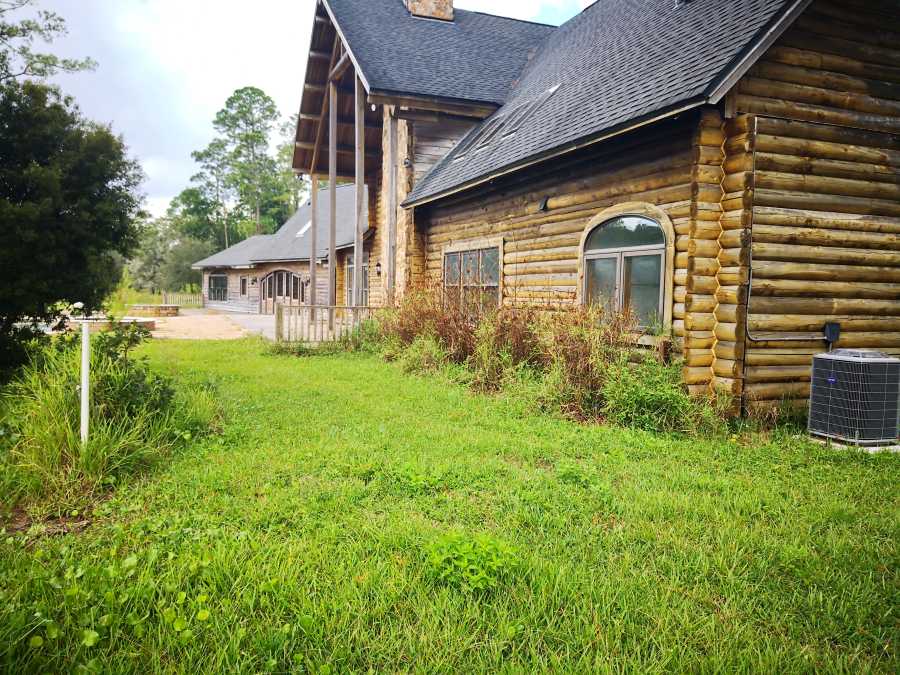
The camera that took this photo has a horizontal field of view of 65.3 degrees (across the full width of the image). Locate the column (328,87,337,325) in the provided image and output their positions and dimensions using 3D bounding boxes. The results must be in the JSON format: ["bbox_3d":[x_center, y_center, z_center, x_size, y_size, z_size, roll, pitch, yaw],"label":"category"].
[{"bbox_3d":[-3.905,-4.332,23.369,0.207,8.126,0.207,0,4,-20],"label":"column"}]

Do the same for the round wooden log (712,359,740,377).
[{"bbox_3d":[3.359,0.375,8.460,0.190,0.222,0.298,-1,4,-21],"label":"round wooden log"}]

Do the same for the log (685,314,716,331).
[{"bbox_3d":[2.767,-0.172,7.762,0.335,0.202,0.197,0,4,-20],"label":"log"}]

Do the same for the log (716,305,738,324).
[{"bbox_3d":[3.044,-0.256,7.620,0.197,0.202,0.335,0,4,-20],"label":"log"}]

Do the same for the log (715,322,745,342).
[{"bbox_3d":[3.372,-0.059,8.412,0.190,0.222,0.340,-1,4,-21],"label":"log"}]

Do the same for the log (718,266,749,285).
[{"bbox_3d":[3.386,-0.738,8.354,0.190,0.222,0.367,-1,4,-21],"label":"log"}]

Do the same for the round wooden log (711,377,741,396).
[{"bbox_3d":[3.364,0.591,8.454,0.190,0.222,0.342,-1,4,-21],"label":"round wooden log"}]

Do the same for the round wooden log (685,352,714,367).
[{"bbox_3d":[2.758,0.226,7.789,0.335,0.197,0.197,0,4,-20],"label":"round wooden log"}]

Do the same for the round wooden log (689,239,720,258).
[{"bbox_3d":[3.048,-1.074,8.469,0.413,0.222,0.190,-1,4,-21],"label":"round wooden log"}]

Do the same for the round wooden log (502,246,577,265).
[{"bbox_3d":[1.527,-1.361,11.727,0.177,0.197,2.659,0,4,-20],"label":"round wooden log"}]

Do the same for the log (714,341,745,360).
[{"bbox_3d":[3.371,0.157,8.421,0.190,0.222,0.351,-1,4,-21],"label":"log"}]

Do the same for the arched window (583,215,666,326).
[{"bbox_3d":[2.315,-0.914,9.463,0.099,1.478,1.950,0,4,-20],"label":"arched window"}]

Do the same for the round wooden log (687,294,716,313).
[{"bbox_3d":[2.771,-0.372,7.748,0.335,0.202,0.197,0,4,-20],"label":"round wooden log"}]

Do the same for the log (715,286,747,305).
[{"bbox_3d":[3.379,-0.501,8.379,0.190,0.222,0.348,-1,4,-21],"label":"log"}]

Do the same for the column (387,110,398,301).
[{"bbox_3d":[-1.332,-2.532,16.353,0.187,5.516,0.187,0,4,-20],"label":"column"}]

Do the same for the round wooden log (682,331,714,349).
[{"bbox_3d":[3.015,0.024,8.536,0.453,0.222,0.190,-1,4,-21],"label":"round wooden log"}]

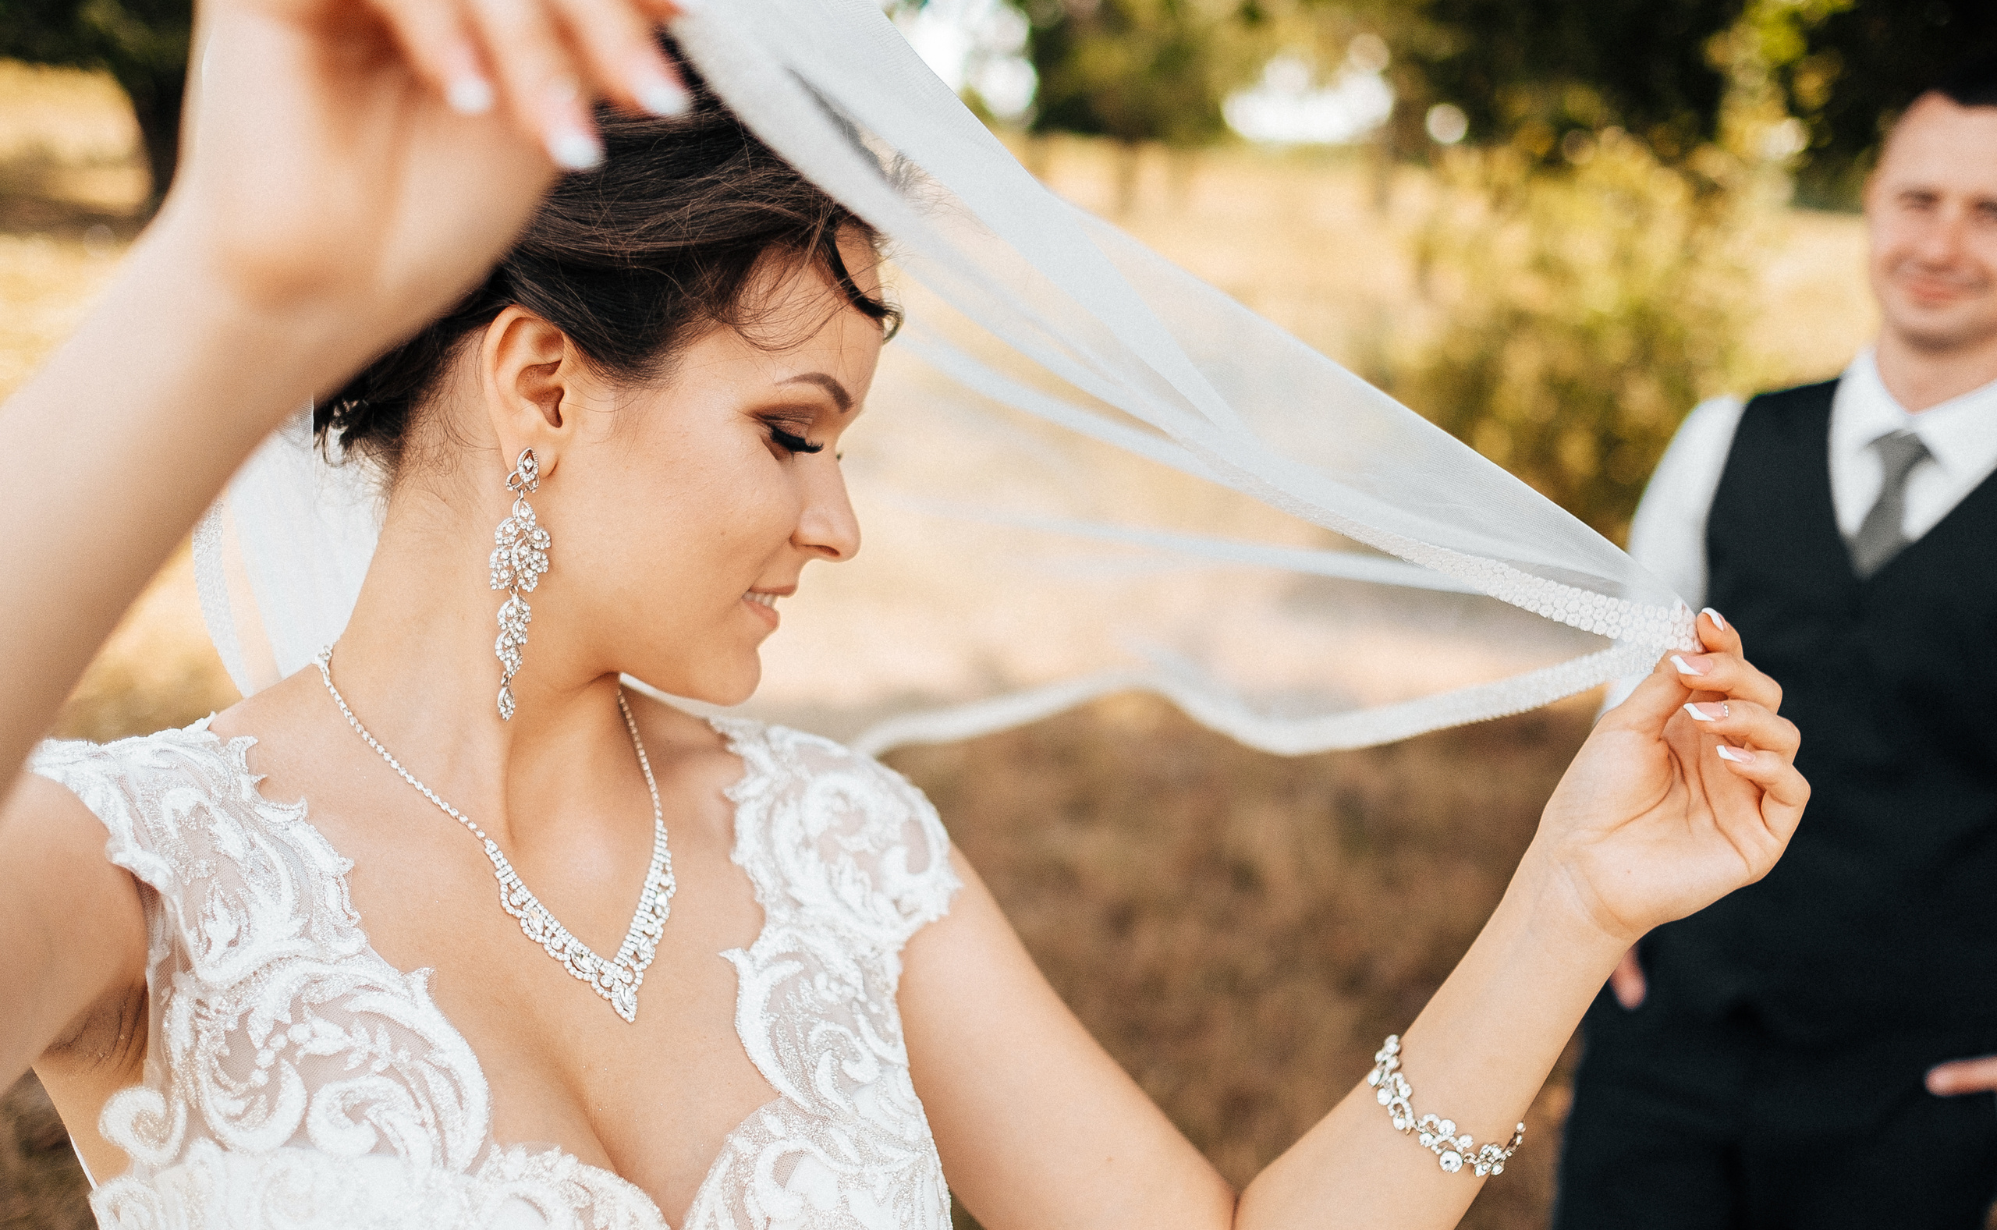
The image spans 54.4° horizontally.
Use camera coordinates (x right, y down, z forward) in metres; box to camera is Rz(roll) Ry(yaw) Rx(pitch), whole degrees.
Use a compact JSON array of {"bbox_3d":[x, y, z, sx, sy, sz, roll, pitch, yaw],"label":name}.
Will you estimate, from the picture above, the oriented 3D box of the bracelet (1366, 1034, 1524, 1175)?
[{"bbox_3d":[0.179,0.191,0.770,0.066,0.022,0.058,34,32,18],"label":"bracelet"}]

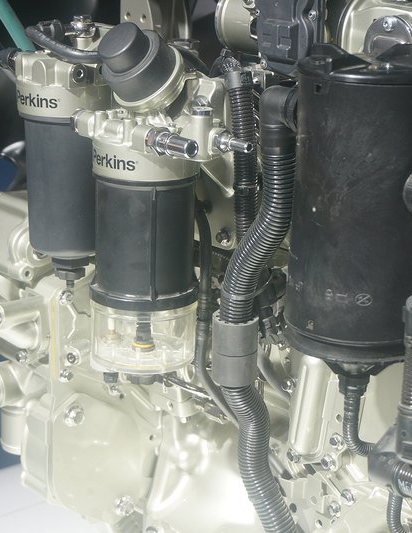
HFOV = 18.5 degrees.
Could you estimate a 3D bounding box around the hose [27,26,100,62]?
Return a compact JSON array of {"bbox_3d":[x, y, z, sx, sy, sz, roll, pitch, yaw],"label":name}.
[{"bbox_3d":[-0.141,-0.221,1.255,0.078,0.032,0.050,1,15,0],"label":"hose"}]

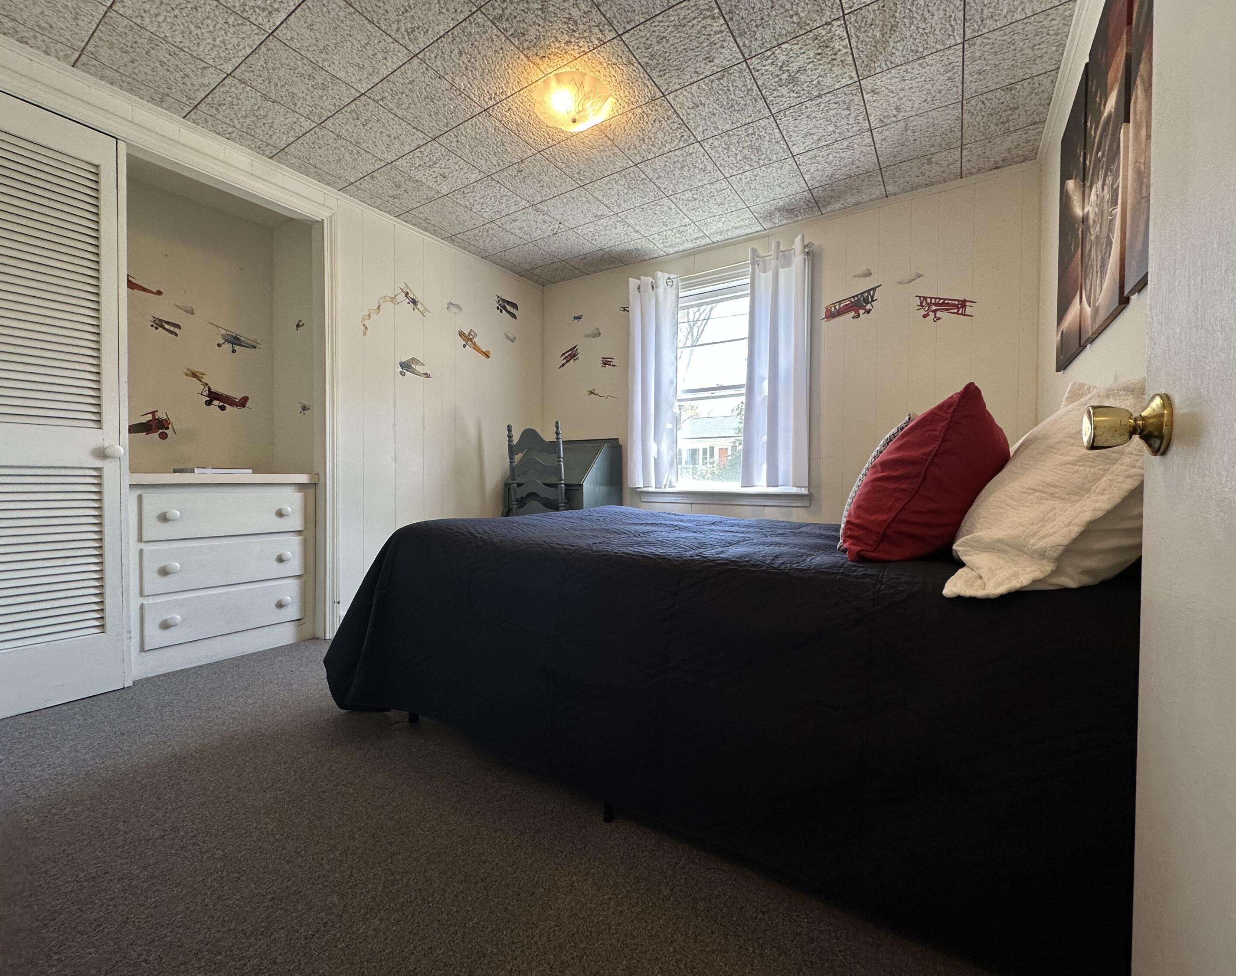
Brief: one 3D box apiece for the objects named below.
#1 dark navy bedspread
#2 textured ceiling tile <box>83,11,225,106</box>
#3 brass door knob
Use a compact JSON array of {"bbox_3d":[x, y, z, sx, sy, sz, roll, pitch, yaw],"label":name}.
[{"bbox_3d":[0.214,0.399,1.805,2.118,0.597,1.518,0,0,33],"label":"dark navy bedspread"},{"bbox_3d":[-1.560,-1.442,1.786,0.305,0.016,0.305,0,0,33],"label":"textured ceiling tile"},{"bbox_3d":[0.560,-0.069,0.582,0.063,0.067,0.067,1,0,33],"label":"brass door knob"}]

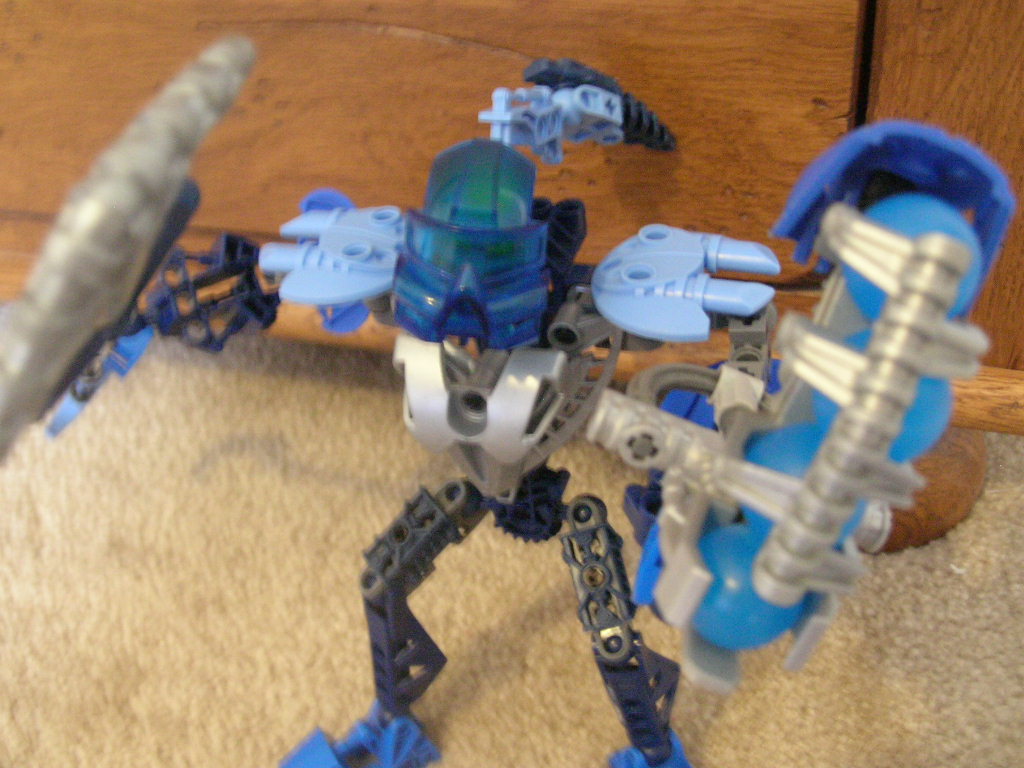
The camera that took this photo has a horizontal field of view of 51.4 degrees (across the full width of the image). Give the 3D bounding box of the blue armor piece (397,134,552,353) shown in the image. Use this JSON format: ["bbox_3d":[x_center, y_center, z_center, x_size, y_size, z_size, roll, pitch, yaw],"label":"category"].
[{"bbox_3d":[-0.008,-0.028,0.217,0.030,0.039,0.025,6,22,4],"label":"blue armor piece"}]

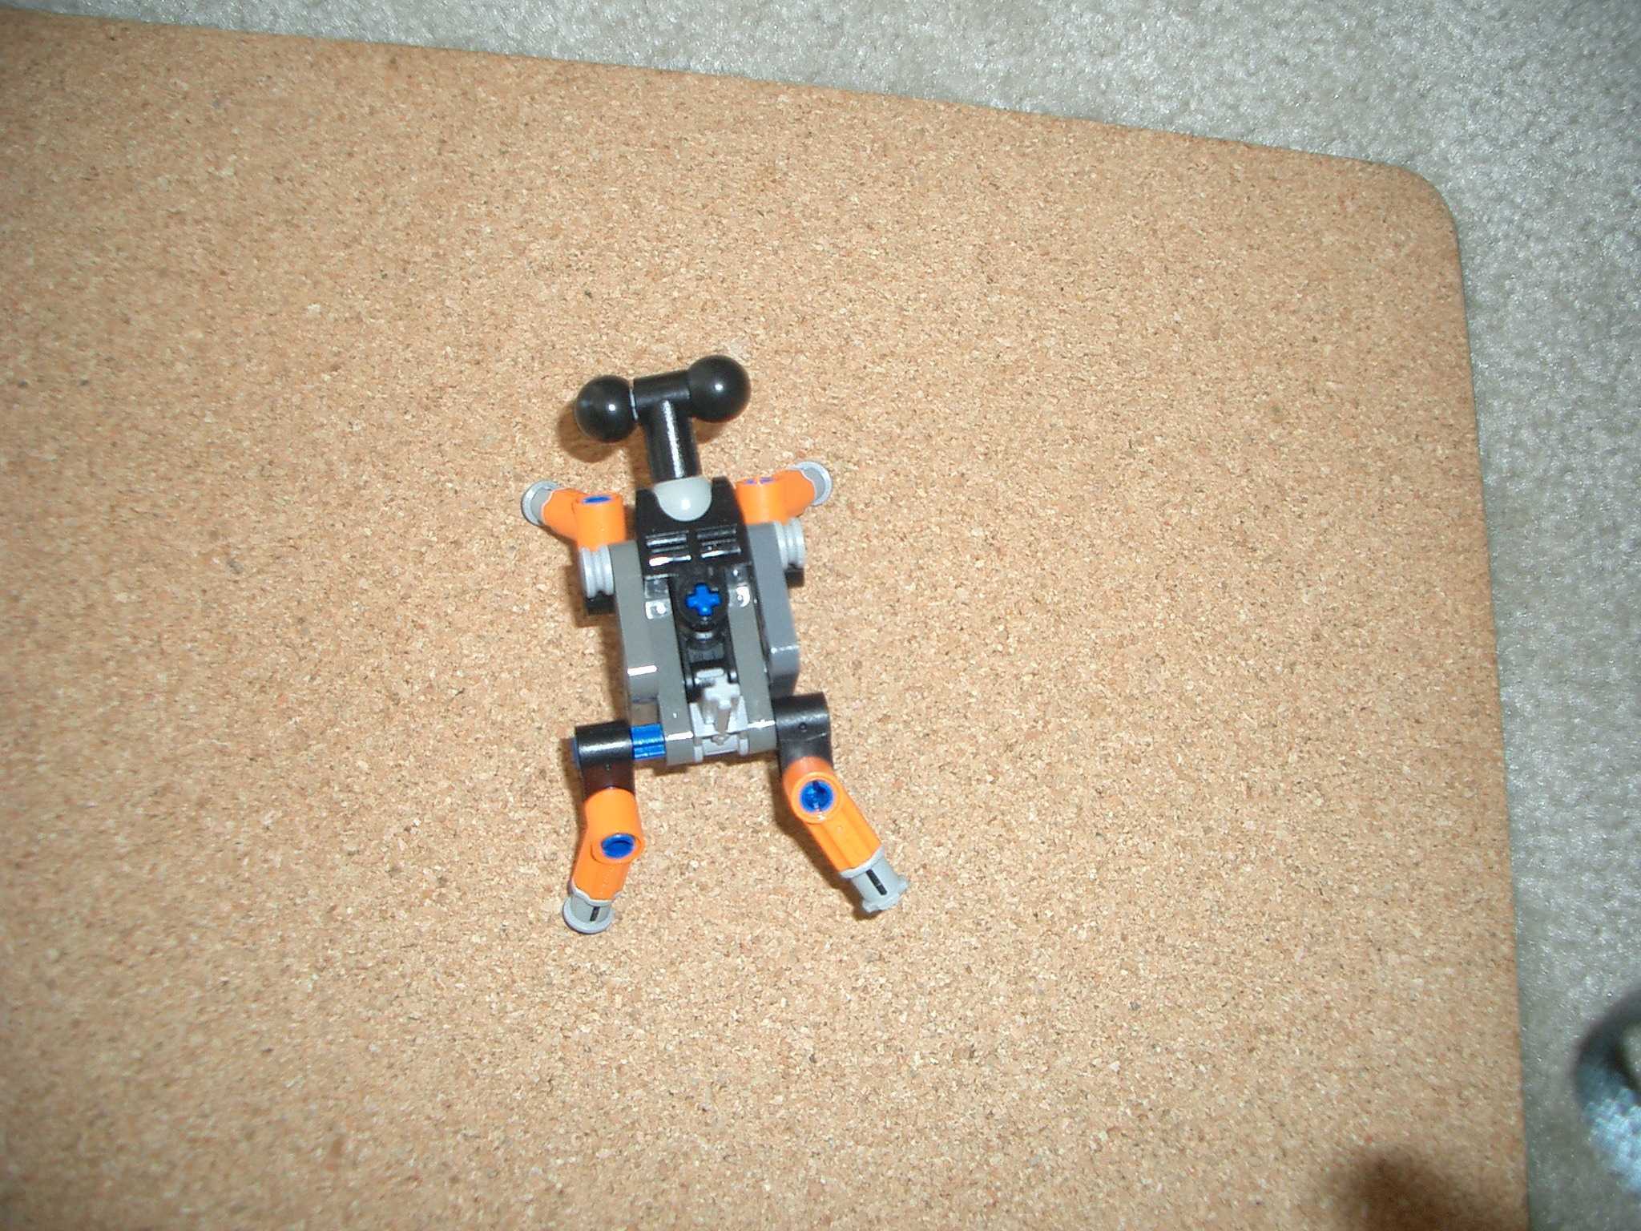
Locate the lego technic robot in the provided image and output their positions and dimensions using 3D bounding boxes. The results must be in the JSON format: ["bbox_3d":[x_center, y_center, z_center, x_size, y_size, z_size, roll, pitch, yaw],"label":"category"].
[{"bbox_3d":[-0.018,0.005,0.245,0.052,0.035,0.085,-6,62,-5],"label":"lego technic robot"}]

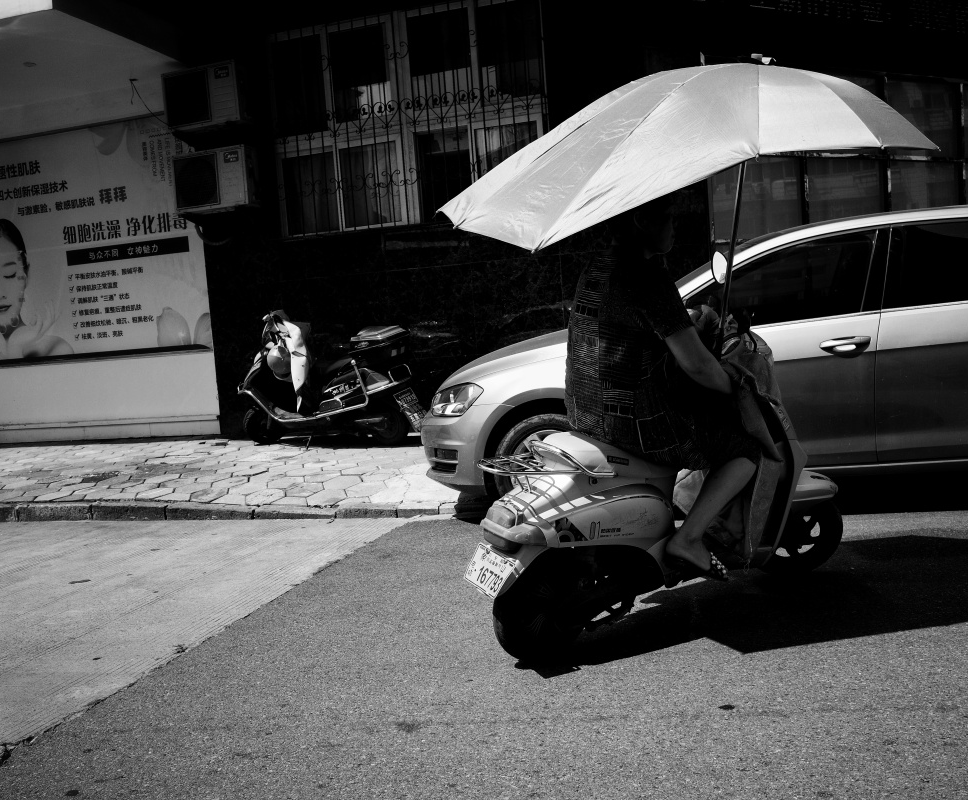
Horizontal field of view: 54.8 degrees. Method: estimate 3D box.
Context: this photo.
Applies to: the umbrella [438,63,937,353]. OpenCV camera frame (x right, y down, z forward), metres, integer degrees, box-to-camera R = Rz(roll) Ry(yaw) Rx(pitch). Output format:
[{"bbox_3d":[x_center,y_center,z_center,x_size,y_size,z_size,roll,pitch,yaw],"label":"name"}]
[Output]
[{"bbox_3d":[0.596,-0.580,2.897,1.505,0.955,1.045,-5,17,-15],"label":"umbrella"}]

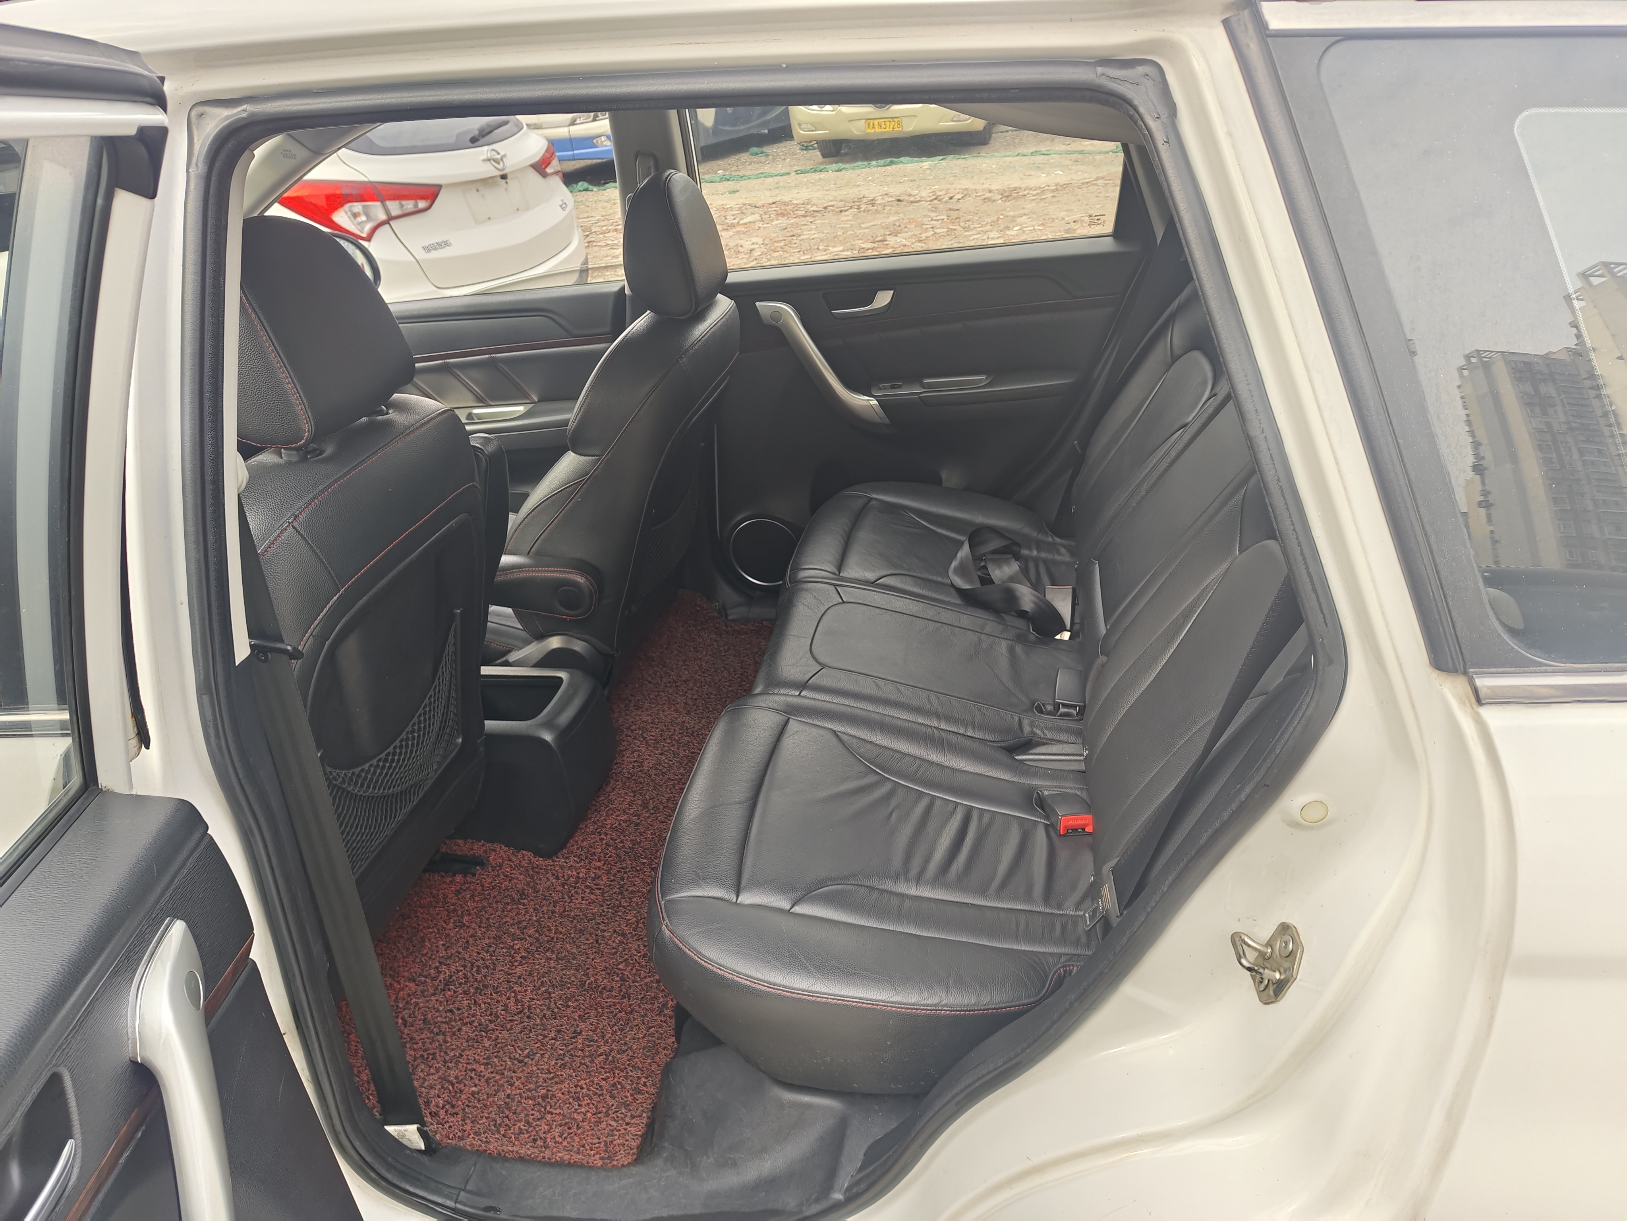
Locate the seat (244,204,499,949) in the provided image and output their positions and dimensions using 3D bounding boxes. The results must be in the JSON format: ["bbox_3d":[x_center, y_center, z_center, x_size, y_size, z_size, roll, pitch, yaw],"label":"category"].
[{"bbox_3d":[-0.824,0.041,1.413,0.820,1.040,0.550,0,29,12],"label":"seat"}]

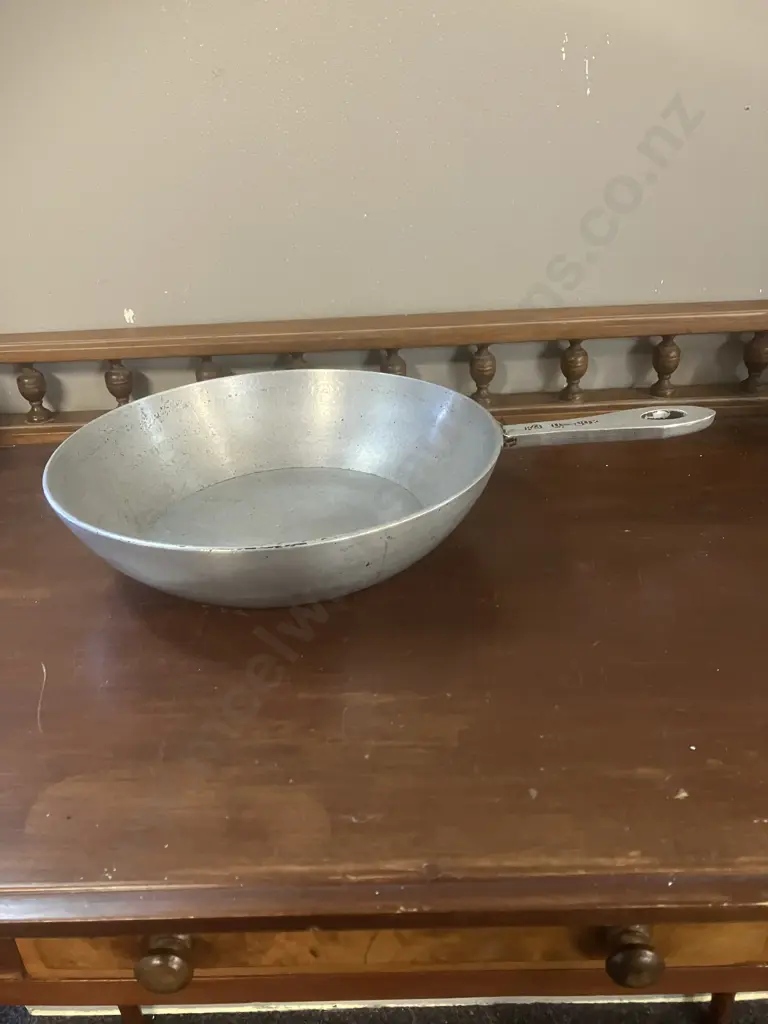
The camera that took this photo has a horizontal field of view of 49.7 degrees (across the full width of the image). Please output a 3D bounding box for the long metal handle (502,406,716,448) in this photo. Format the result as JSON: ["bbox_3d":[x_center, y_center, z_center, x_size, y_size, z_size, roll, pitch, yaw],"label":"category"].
[{"bbox_3d":[0.161,-0.061,0.595,0.158,0.009,0.036,-5,28,-5],"label":"long metal handle"}]

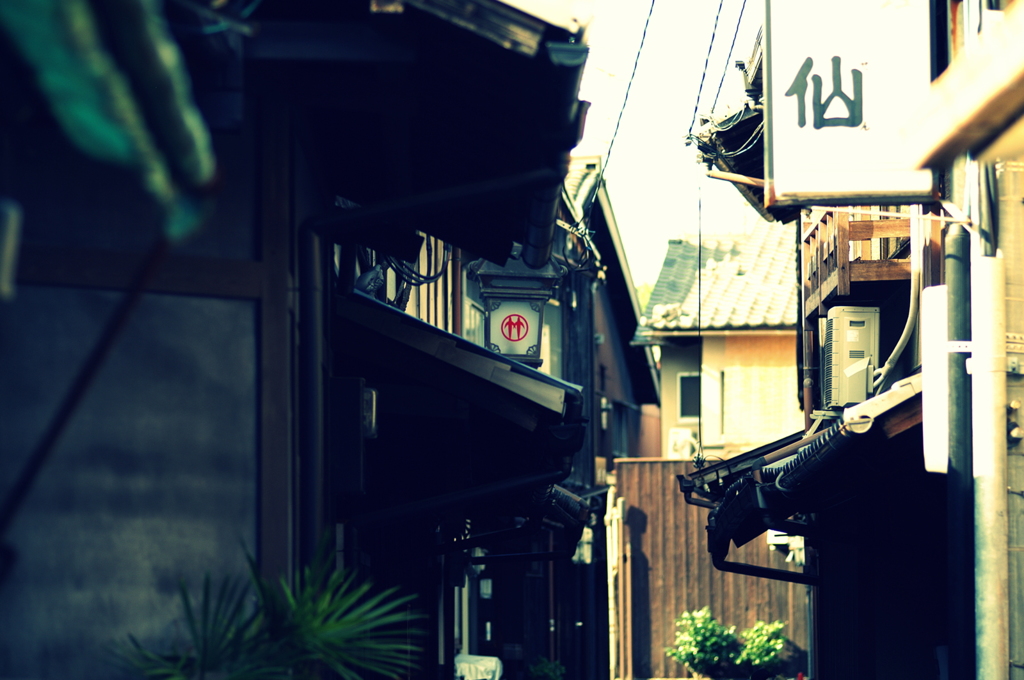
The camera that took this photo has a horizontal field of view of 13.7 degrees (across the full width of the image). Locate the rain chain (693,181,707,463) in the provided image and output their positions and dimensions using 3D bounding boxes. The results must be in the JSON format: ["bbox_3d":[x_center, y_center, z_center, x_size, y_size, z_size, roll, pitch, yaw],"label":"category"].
[{"bbox_3d":[1.080,-0.072,24.500,0.075,1.630,0.070,0,-4,0],"label":"rain chain"}]

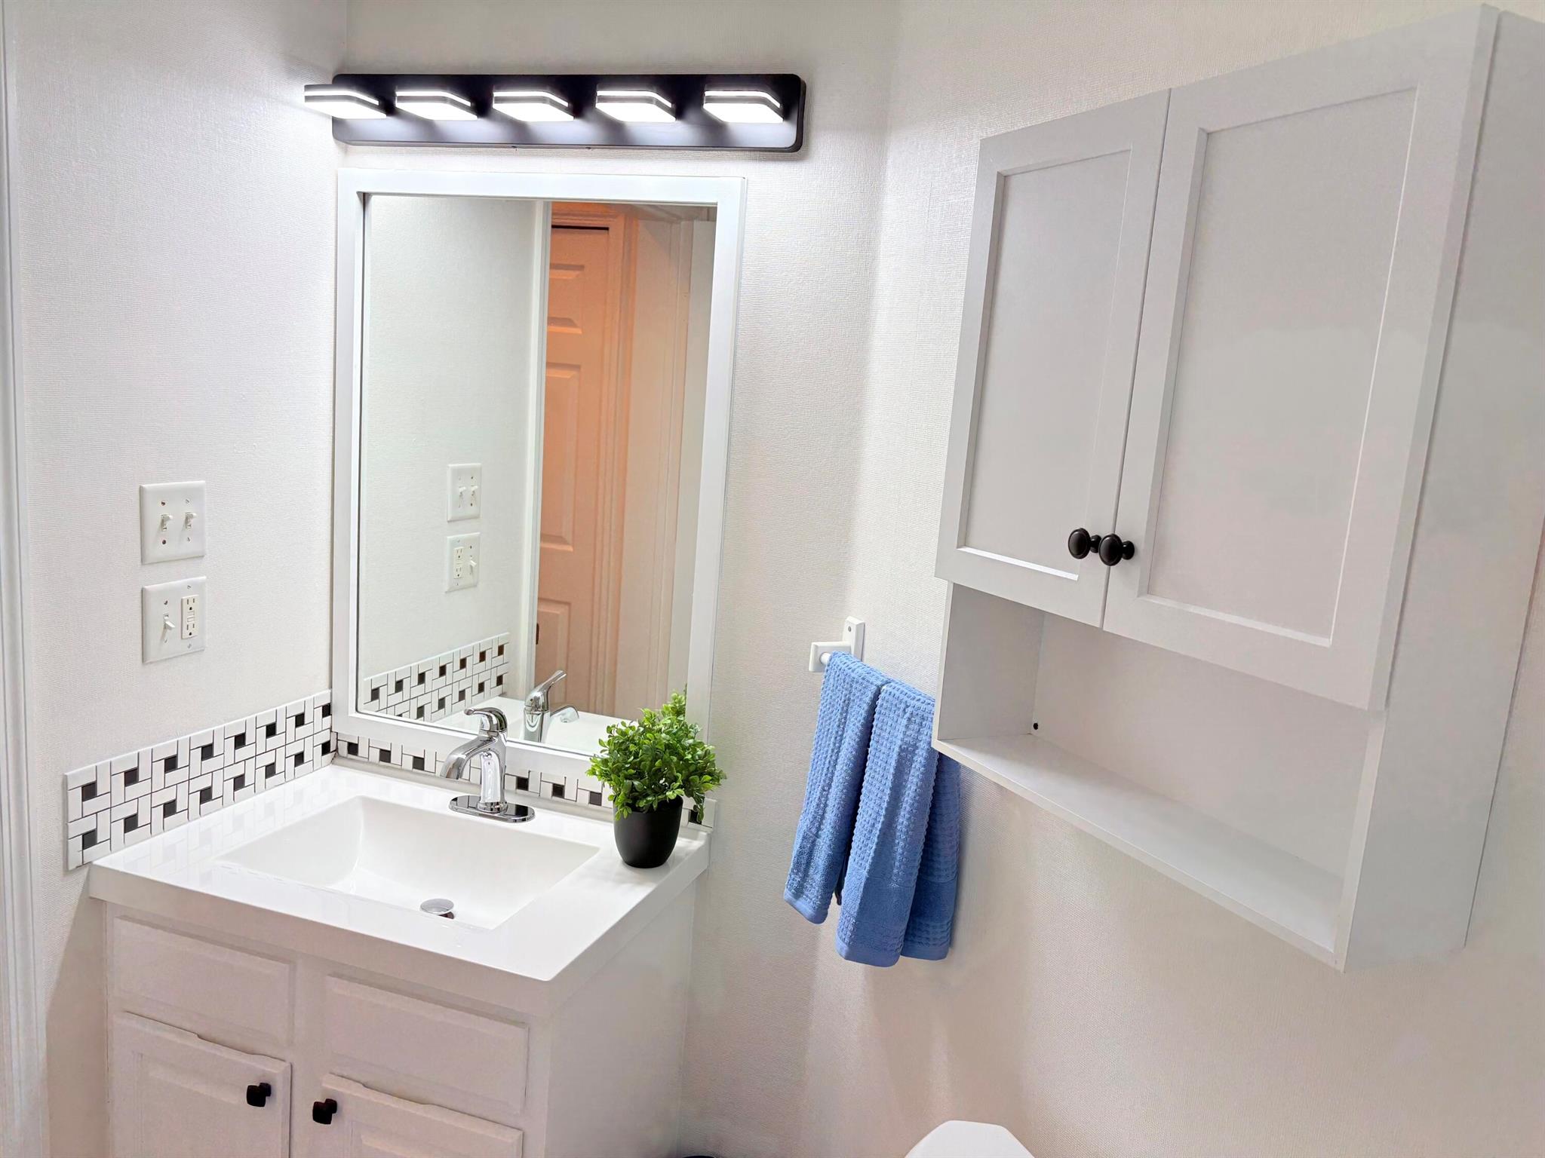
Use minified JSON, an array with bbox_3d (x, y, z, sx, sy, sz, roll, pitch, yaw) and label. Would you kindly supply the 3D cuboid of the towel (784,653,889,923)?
[{"bbox_3d":[0.107,0.325,1.787,0.082,0.393,0.178,0,10,-26],"label":"towel"}]

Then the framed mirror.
[{"bbox_3d":[-0.442,-0.172,2.042,0.764,1.037,0.025,7,10,18],"label":"framed mirror"}]

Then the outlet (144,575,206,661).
[{"bbox_3d":[-0.946,0.066,1.844,0.015,0.120,0.122,7,10,18],"label":"outlet"}]

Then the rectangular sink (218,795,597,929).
[{"bbox_3d":[-0.577,0.504,1.876,0.488,0.128,0.336,7,10,18],"label":"rectangular sink"}]

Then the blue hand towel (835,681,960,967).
[{"bbox_3d":[0.181,0.342,1.633,0.082,0.388,0.189,0,10,-26],"label":"blue hand towel"}]

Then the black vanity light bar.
[{"bbox_3d":[-0.378,-0.768,1.882,0.866,0.109,0.132,7,10,18],"label":"black vanity light bar"}]

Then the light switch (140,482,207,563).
[{"bbox_3d":[-0.935,-0.089,1.819,0.015,0.121,0.123,7,10,18],"label":"light switch"}]

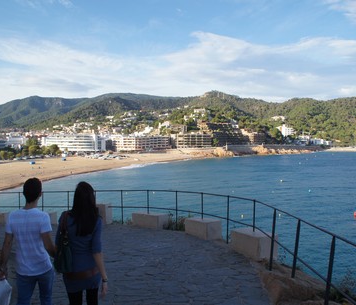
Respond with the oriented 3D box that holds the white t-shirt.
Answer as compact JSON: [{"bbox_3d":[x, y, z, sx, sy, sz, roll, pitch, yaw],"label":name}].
[{"bbox_3d":[-1.460,0.880,3.370,0.450,0.660,0.260,0,3,-8],"label":"white t-shirt"}]

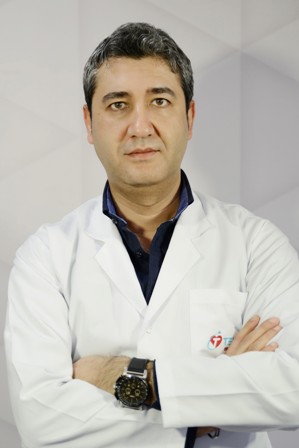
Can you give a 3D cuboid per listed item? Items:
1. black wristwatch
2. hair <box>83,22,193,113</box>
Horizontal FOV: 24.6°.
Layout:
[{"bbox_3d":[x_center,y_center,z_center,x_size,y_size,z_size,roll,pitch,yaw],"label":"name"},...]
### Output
[{"bbox_3d":[-0.025,0.235,1.000,0.049,0.074,0.058,7,-5,1],"label":"black wristwatch"},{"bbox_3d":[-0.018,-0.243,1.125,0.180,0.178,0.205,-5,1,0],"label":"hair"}]

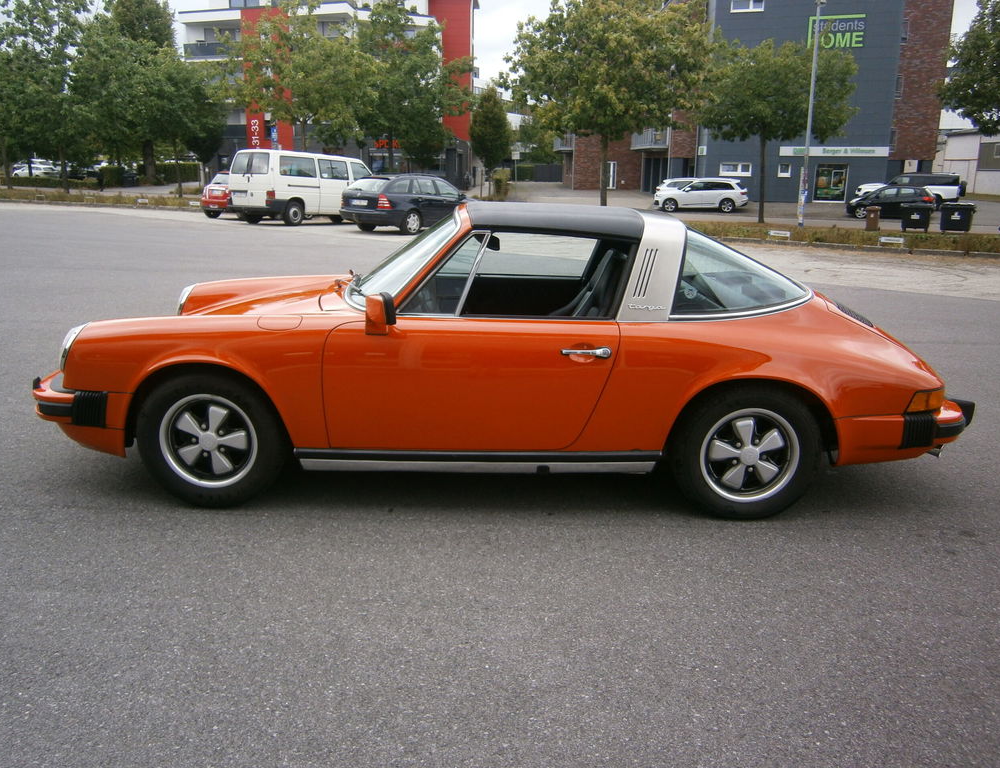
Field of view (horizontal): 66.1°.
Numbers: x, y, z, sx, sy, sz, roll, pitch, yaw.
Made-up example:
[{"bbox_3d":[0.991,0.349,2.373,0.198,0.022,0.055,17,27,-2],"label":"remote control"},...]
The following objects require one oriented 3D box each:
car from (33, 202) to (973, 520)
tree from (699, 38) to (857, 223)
[{"bbox_3d":[-0.059,-0.267,3.873,4.290,1.310,1.650,1,15,0],"label":"car"},{"bbox_3d":[11.355,-10.373,31.932,5.900,7.190,5.900,1,15,0],"label":"tree"}]

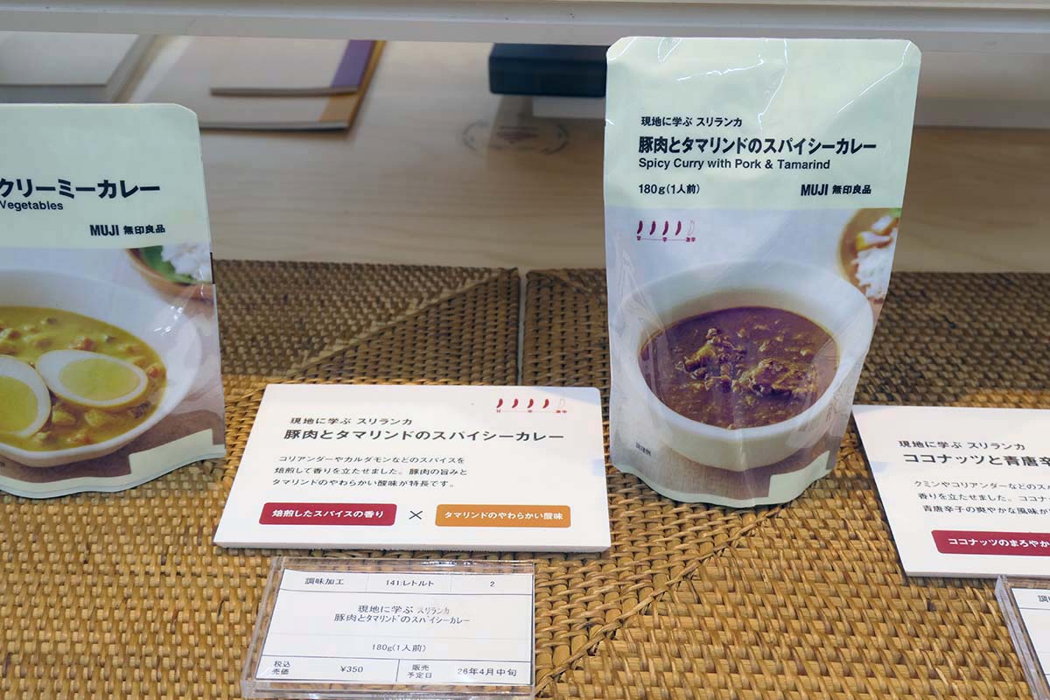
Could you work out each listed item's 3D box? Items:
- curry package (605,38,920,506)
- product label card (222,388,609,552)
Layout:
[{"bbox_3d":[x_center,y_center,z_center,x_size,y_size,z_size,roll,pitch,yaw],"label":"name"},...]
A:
[{"bbox_3d":[0.085,-0.024,0.437,0.114,0.175,0.056,1,34,2],"label":"curry package"},{"bbox_3d":[-0.043,0.048,0.484,0.154,0.003,0.104,1,34,0],"label":"product label card"}]

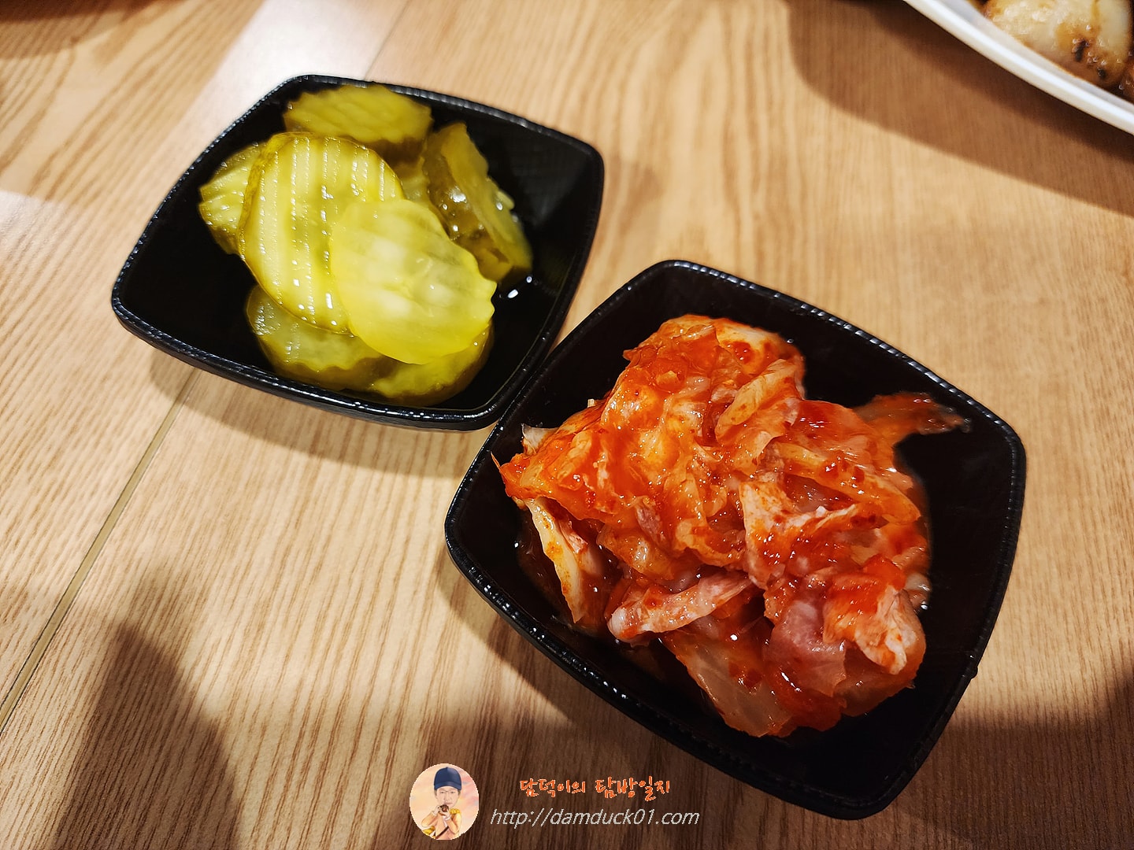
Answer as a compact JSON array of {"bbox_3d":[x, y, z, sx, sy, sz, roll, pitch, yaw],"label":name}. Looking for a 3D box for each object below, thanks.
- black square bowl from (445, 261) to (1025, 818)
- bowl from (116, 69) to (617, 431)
[{"bbox_3d":[0.035,0.021,0.167,0.101,0.036,0.101,31,62,14],"label":"black square bowl"},{"bbox_3d":[-0.046,-0.040,0.197,0.101,0.036,0.101,17,60,6],"label":"bowl"}]

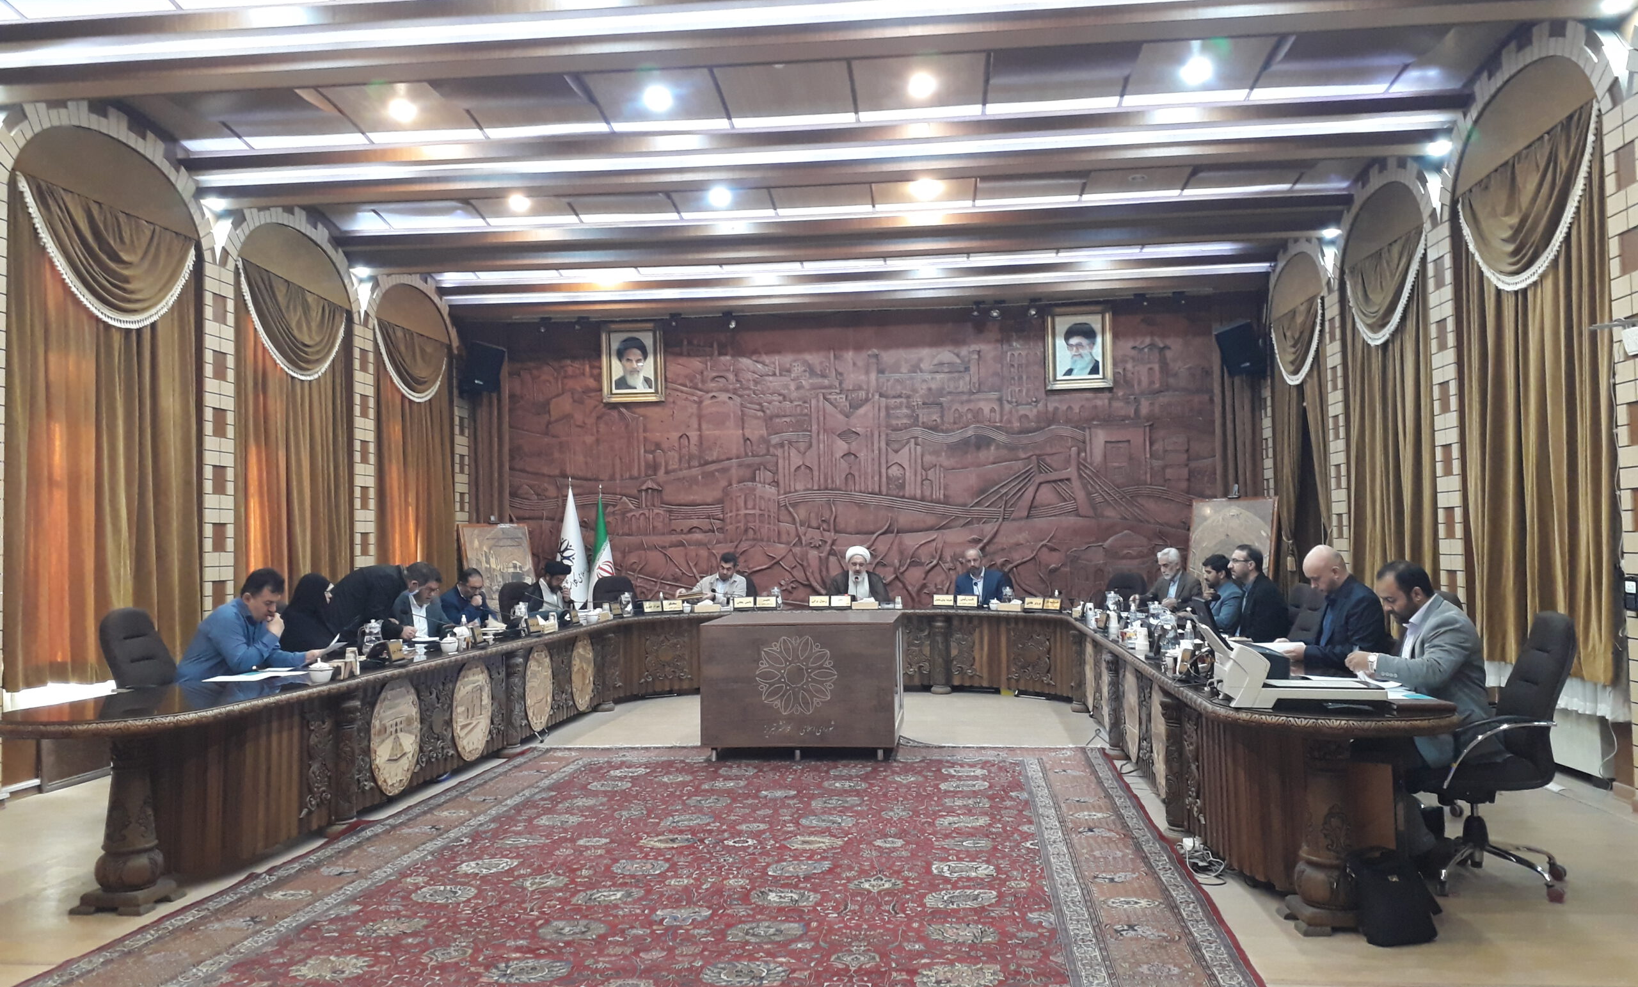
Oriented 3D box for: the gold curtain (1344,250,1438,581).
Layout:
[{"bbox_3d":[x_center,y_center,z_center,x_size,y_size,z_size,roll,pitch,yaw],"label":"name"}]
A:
[{"bbox_3d":[4.326,-0.363,9.531,0.160,2.980,1.800,-1,-3,5],"label":"gold curtain"}]

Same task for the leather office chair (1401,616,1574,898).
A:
[{"bbox_3d":[2.671,1.020,5.123,0.670,1.090,0.610,-2,-2,9],"label":"leather office chair"}]

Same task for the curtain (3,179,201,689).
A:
[{"bbox_3d":[-4.728,-0.338,8.505,0.200,3.130,1.940,-1,-2,6],"label":"curtain"}]

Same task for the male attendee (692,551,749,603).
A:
[{"bbox_3d":[-0.979,1.294,12.783,0.580,1.340,0.780,-2,-2,12],"label":"male attendee"}]

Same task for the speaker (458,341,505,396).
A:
[{"bbox_3d":[-3.646,-1.342,13.889,0.420,0.580,0.380,1,10,-33],"label":"speaker"}]

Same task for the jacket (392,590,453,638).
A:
[{"bbox_3d":[-2.867,1.037,9.234,0.520,0.660,0.400,0,-3,-29],"label":"jacket"}]

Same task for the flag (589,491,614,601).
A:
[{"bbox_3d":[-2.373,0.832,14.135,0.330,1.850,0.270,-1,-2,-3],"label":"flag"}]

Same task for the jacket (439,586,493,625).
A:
[{"bbox_3d":[-2.855,1.038,10.348,0.400,0.600,0.500,-3,-3,33],"label":"jacket"}]

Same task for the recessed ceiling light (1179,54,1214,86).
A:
[{"bbox_3d":[2.333,-2.615,7.912,0.170,0.060,0.170,-1,-3,5],"label":"recessed ceiling light"}]

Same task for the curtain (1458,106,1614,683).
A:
[{"bbox_3d":[4.311,-0.511,7.691,0.200,3.150,1.930,-1,-2,6],"label":"curtain"}]

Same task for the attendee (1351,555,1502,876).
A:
[{"bbox_3d":[2.422,0.911,5.236,0.680,1.270,0.540,-1,-3,-6],"label":"attendee"}]

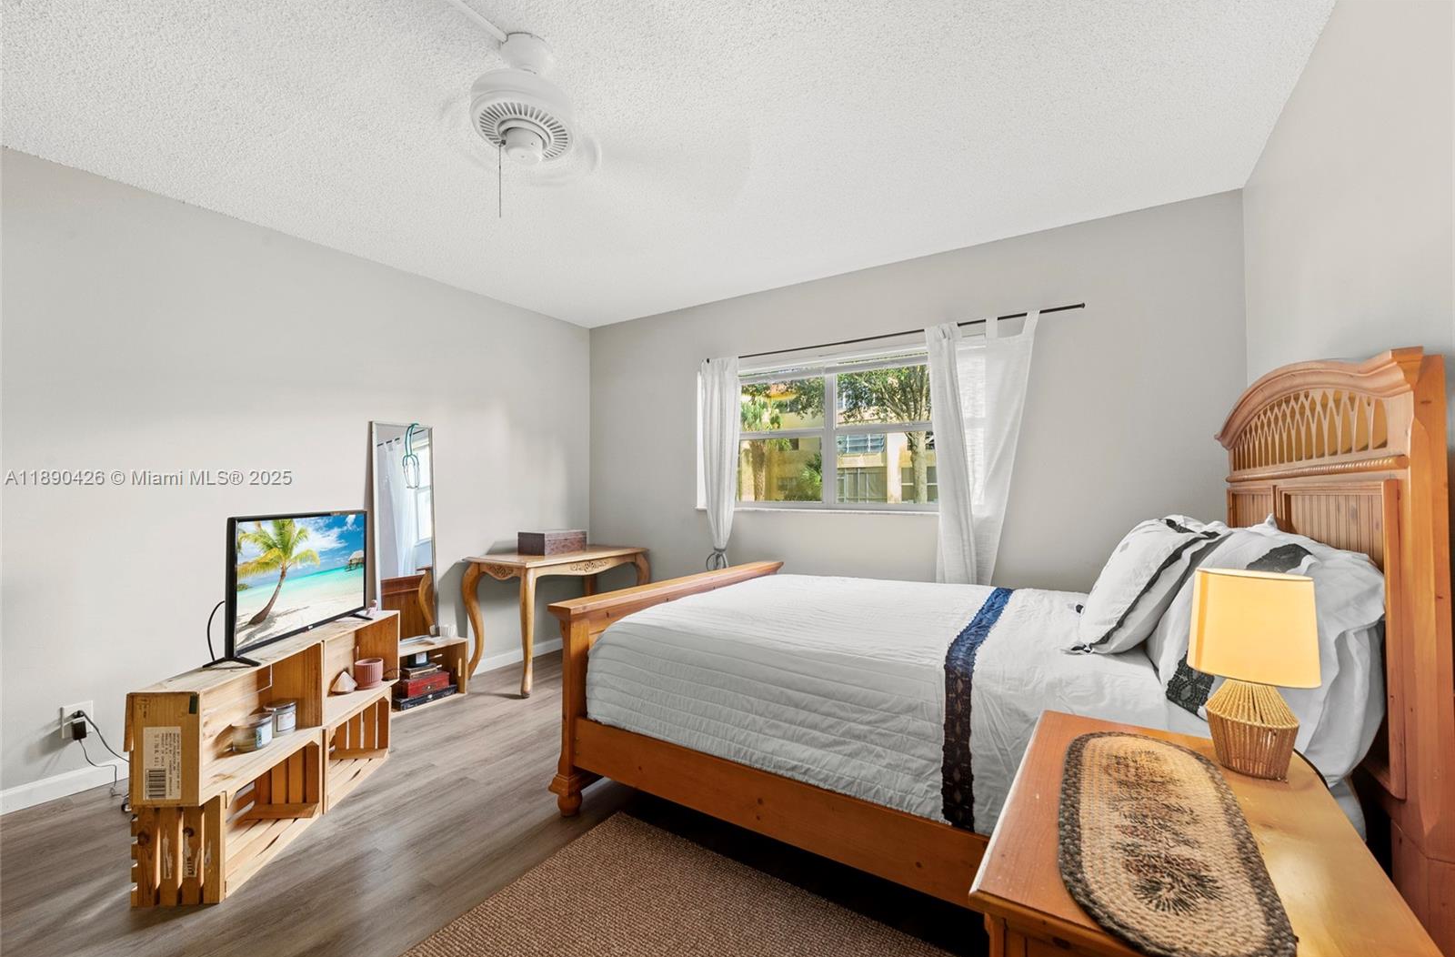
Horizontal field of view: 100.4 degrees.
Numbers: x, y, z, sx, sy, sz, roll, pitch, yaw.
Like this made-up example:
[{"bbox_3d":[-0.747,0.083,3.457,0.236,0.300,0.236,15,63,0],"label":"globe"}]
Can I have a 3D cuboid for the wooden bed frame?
[{"bbox_3d":[0.697,0.460,2.326,2.250,1.505,1.700,-1,-1,33],"label":"wooden bed frame"}]

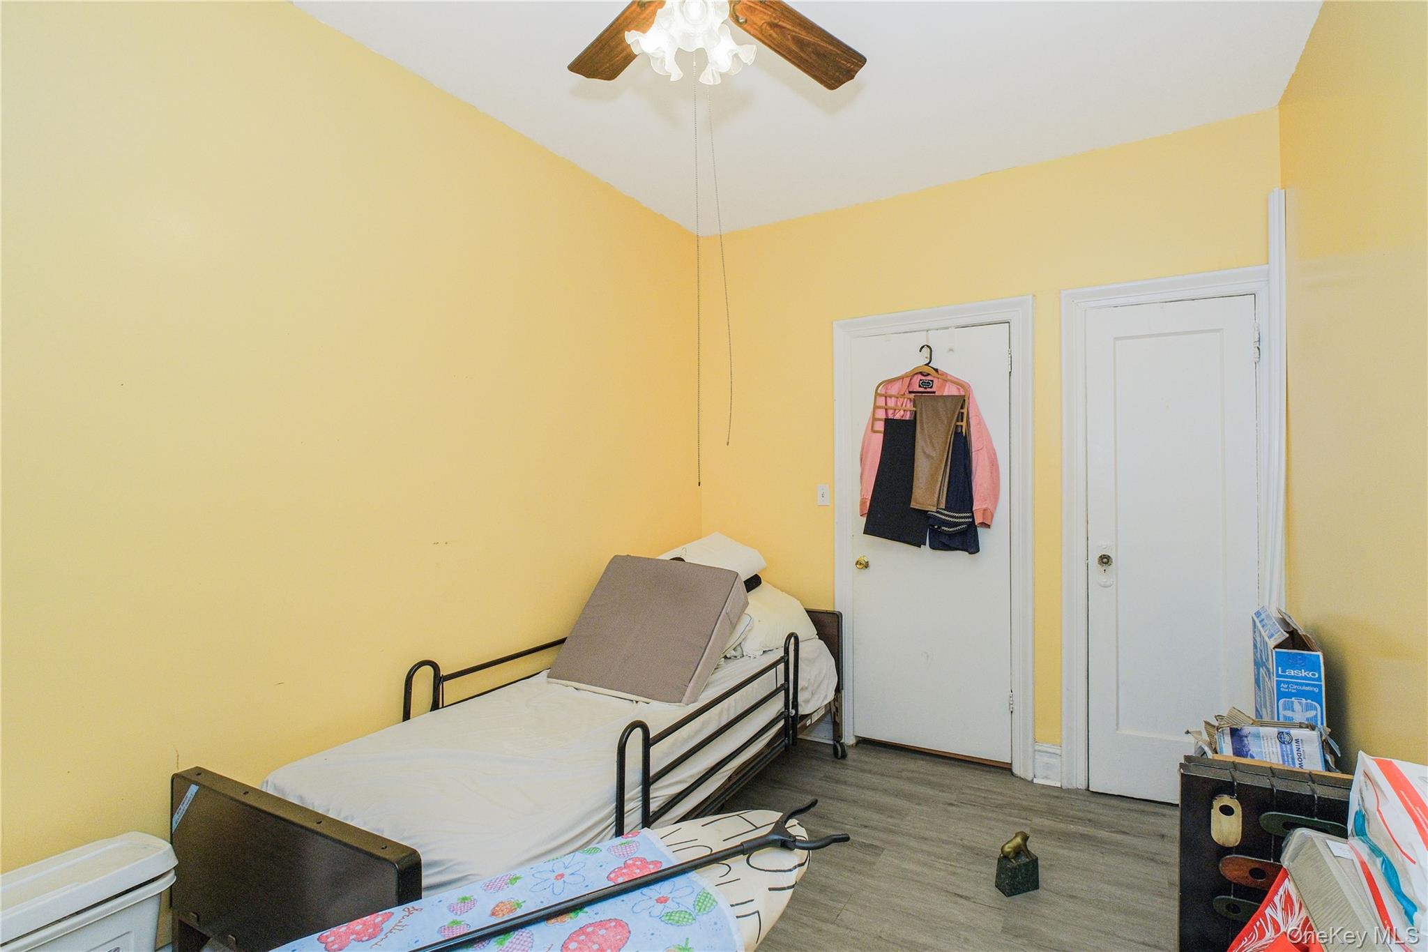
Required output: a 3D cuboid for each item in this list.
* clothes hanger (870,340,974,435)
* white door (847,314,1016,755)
[{"bbox_3d":[0.986,-0.410,2.843,0.428,0.430,0.025,4,2,24],"label":"clothes hanger"},{"bbox_3d":[1.053,0.316,2.922,0.729,2.040,0.045,0,1,24],"label":"white door"}]

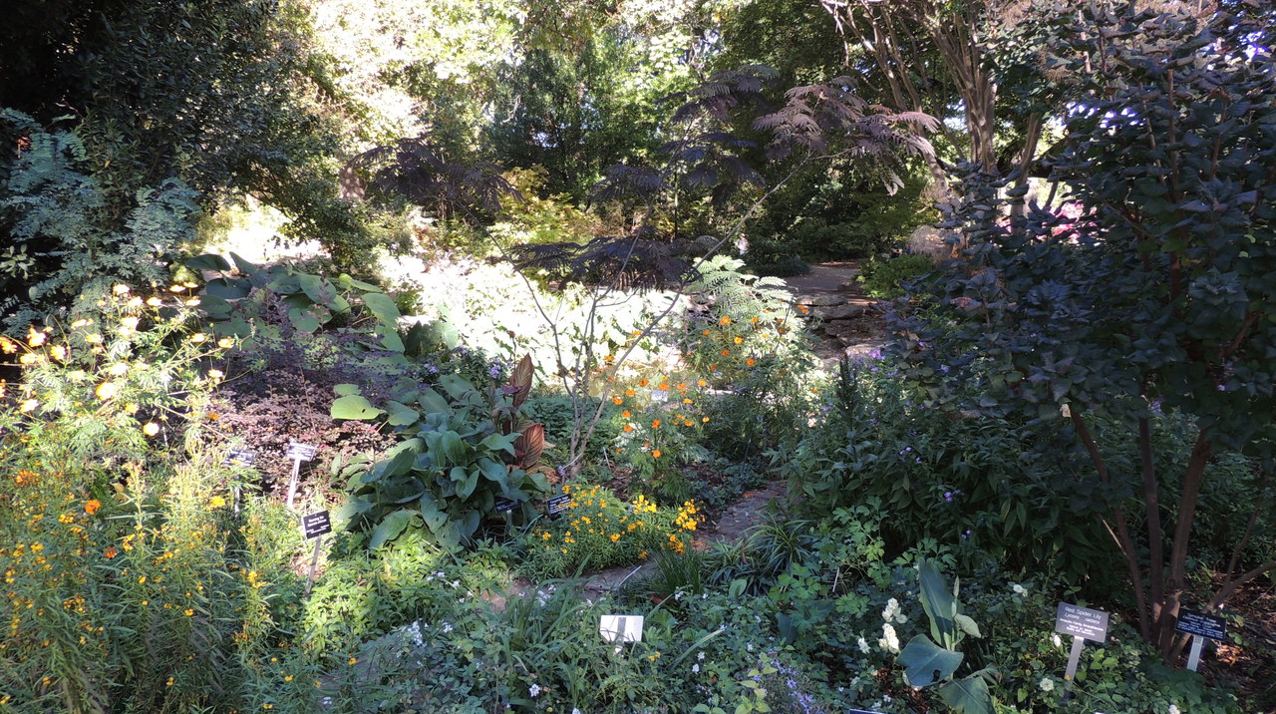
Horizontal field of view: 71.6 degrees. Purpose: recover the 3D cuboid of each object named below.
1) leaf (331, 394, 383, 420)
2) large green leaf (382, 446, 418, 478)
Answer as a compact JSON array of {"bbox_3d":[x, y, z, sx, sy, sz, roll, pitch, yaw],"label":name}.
[{"bbox_3d":[-1.503,0.269,4.750,0.237,0.101,0.200,-2,9,-10],"label":"leaf"},{"bbox_3d":[-1.131,0.498,4.200,0.148,0.097,0.150,-2,9,-10],"label":"large green leaf"}]

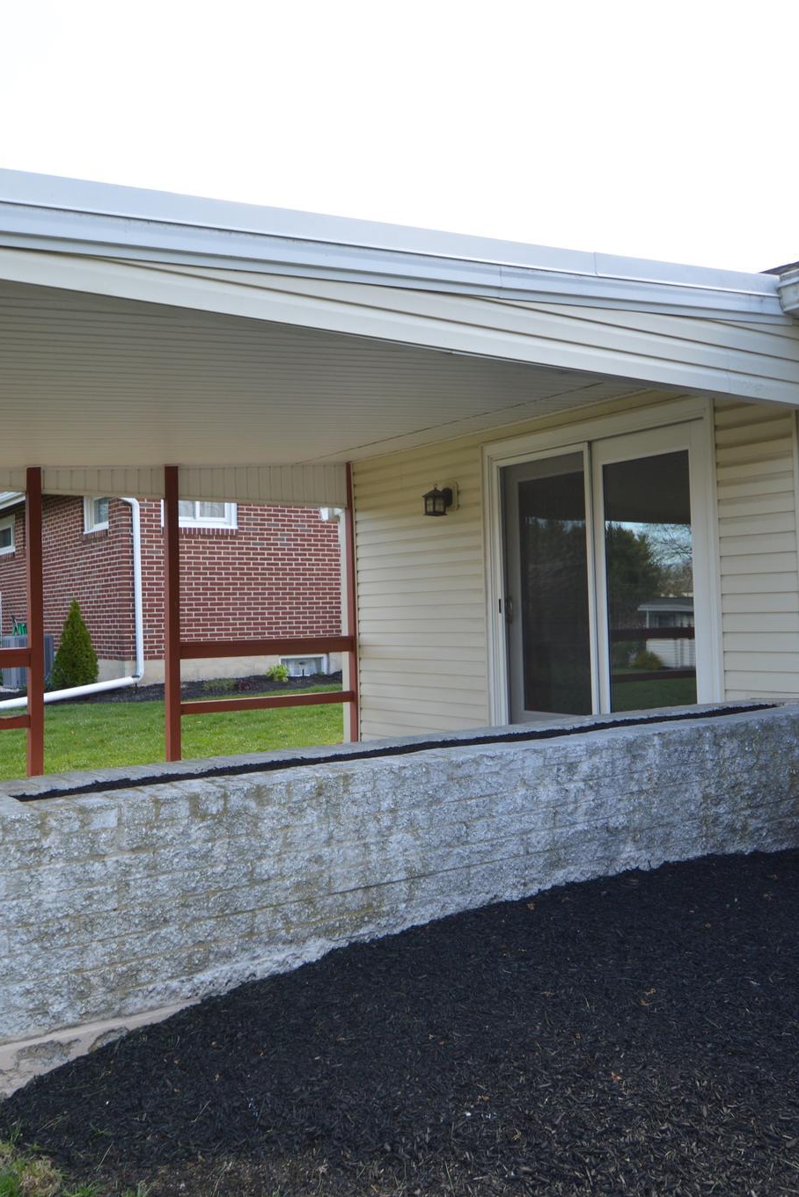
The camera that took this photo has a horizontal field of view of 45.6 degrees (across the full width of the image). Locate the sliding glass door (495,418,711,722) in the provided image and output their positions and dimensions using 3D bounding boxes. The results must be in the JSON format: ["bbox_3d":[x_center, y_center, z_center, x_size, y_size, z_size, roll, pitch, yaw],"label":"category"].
[{"bbox_3d":[1.228,-0.039,6.122,0.120,1.990,1.800,0,-2,-38],"label":"sliding glass door"}]

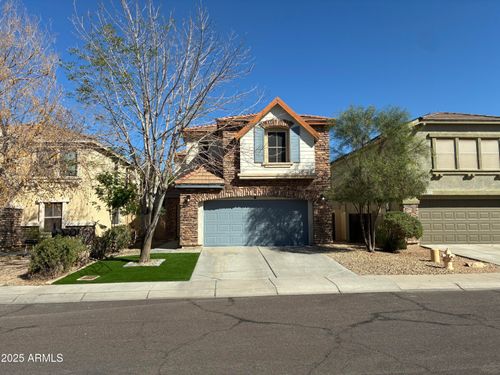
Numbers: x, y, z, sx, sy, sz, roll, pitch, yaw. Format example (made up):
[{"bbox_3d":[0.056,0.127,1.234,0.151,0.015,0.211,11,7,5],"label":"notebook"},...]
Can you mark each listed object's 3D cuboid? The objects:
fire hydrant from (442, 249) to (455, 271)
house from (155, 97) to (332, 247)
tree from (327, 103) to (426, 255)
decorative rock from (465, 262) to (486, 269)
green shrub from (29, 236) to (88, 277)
[{"bbox_3d":[6.515,2.342,12.359,0.400,0.740,0.360,0,-5,-4],"label":"fire hydrant"},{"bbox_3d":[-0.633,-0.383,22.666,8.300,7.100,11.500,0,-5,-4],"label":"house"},{"bbox_3d":[5.308,-0.402,15.843,4.100,6.100,4.000,0,-5,-4],"label":"tree"},{"bbox_3d":[7.686,2.633,12.806,0.660,0.190,0.420,0,-5,-4],"label":"decorative rock"},{"bbox_3d":[-6.263,2.197,12.345,1.850,1.250,1.700,0,-5,-4],"label":"green shrub"}]

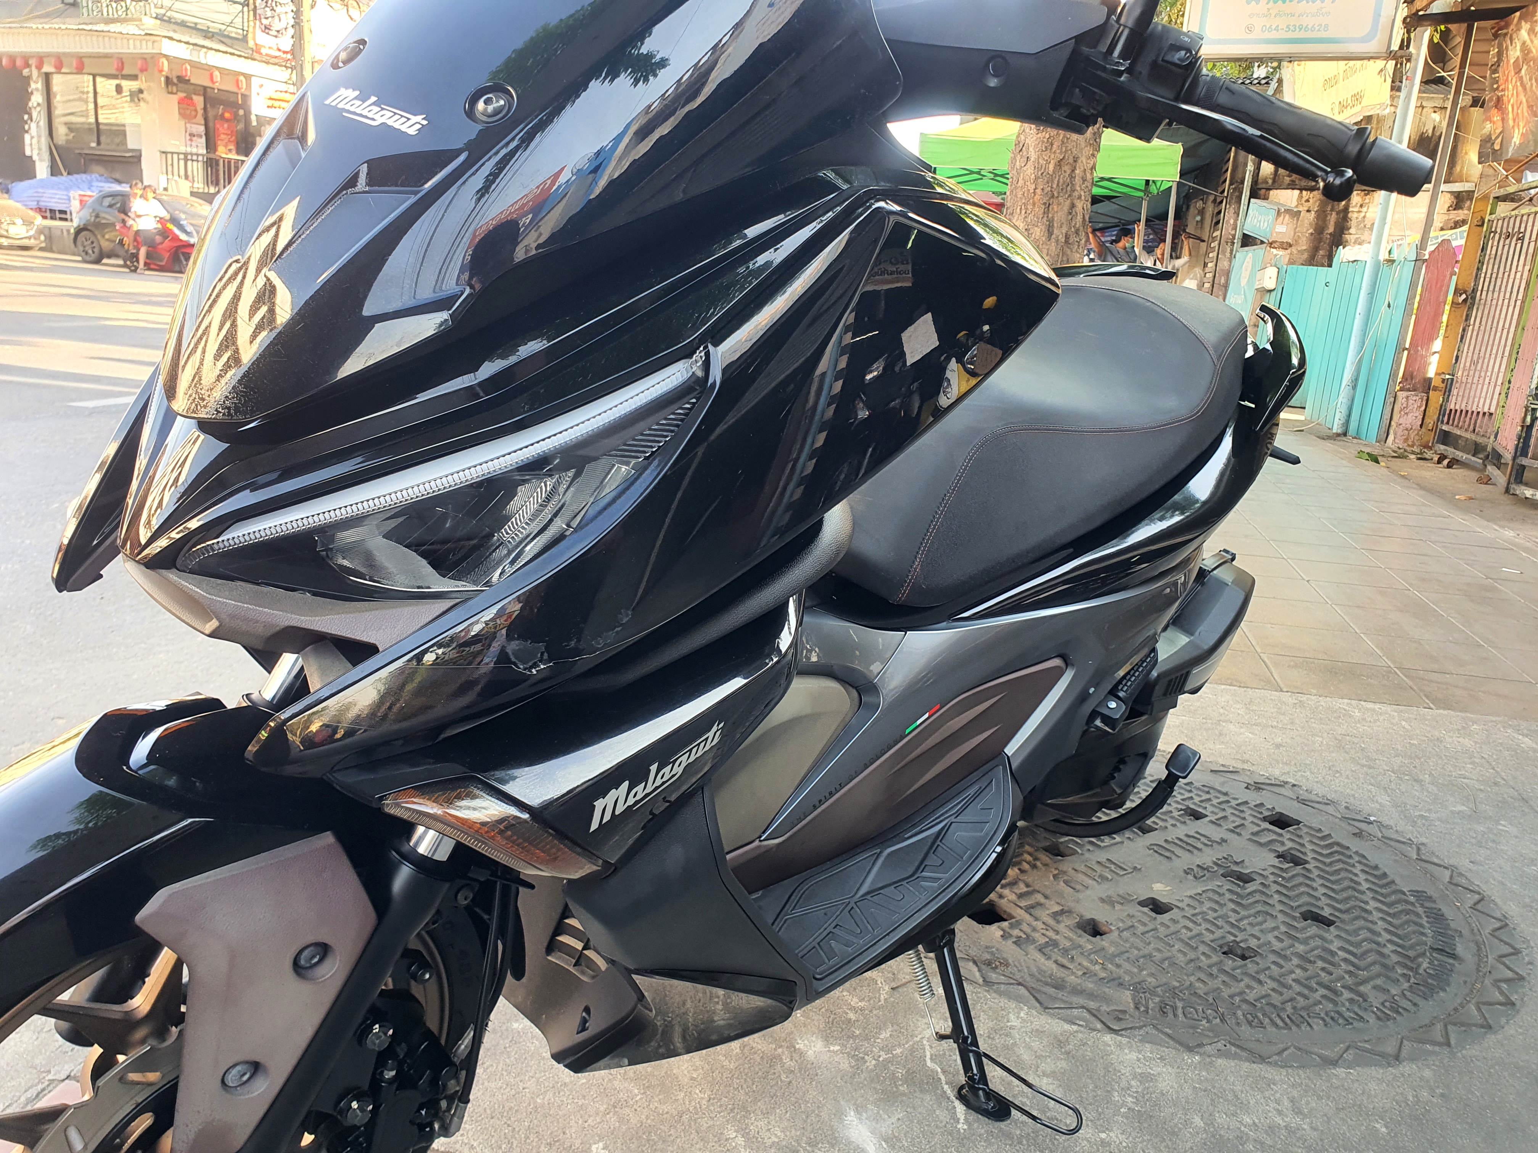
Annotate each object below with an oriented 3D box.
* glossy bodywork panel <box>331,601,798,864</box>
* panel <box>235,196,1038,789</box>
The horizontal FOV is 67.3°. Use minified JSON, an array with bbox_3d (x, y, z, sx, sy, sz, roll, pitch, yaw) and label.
[{"bbox_3d":[-0.120,0.100,0.781,0.319,0.216,0.124,-3,28,-34],"label":"glossy bodywork panel"},{"bbox_3d":[0.007,-0.103,0.813,0.721,0.278,0.165,-23,43,-37],"label":"panel"}]

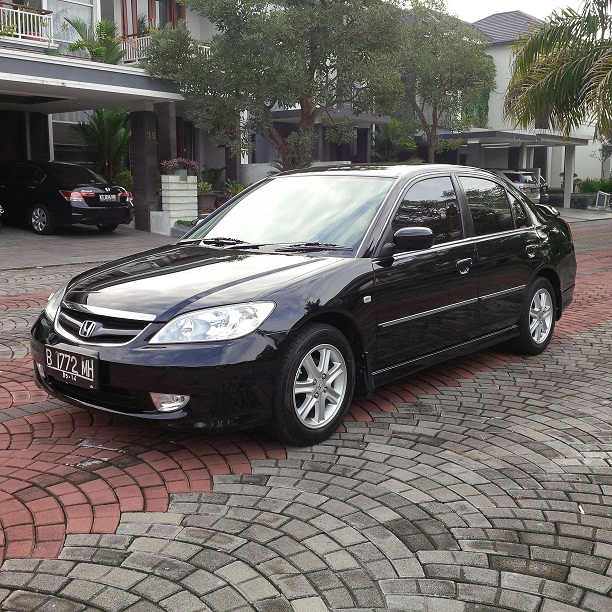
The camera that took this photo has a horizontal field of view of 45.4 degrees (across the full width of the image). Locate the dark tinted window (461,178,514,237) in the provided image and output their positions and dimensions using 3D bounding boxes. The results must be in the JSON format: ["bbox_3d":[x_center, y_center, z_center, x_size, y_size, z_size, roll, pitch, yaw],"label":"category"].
[{"bbox_3d":[1.235,-0.690,5.002,0.050,0.430,0.660,-21,-7,41],"label":"dark tinted window"}]

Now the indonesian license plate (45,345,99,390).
[{"bbox_3d":[-1.103,0.286,3.454,0.430,0.140,0.020,8,11,40],"label":"indonesian license plate"}]

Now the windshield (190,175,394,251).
[{"bbox_3d":[-0.099,-0.587,4.487,1.380,0.140,0.840,8,44,40],"label":"windshield"}]

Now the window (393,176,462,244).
[{"bbox_3d":[0.713,-0.577,4.393,0.050,0.440,0.930,-21,-7,41],"label":"window"}]

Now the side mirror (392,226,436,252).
[{"bbox_3d":[0.571,-0.359,3.922,0.215,0.135,0.120,8,12,40],"label":"side mirror"}]

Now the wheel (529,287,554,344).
[{"bbox_3d":[1.737,0.075,5.602,0.150,0.420,0.420,8,12,40],"label":"wheel"}]

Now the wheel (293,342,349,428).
[{"bbox_3d":[0.022,0.389,3.646,0.150,0.420,0.420,8,12,40],"label":"wheel"}]

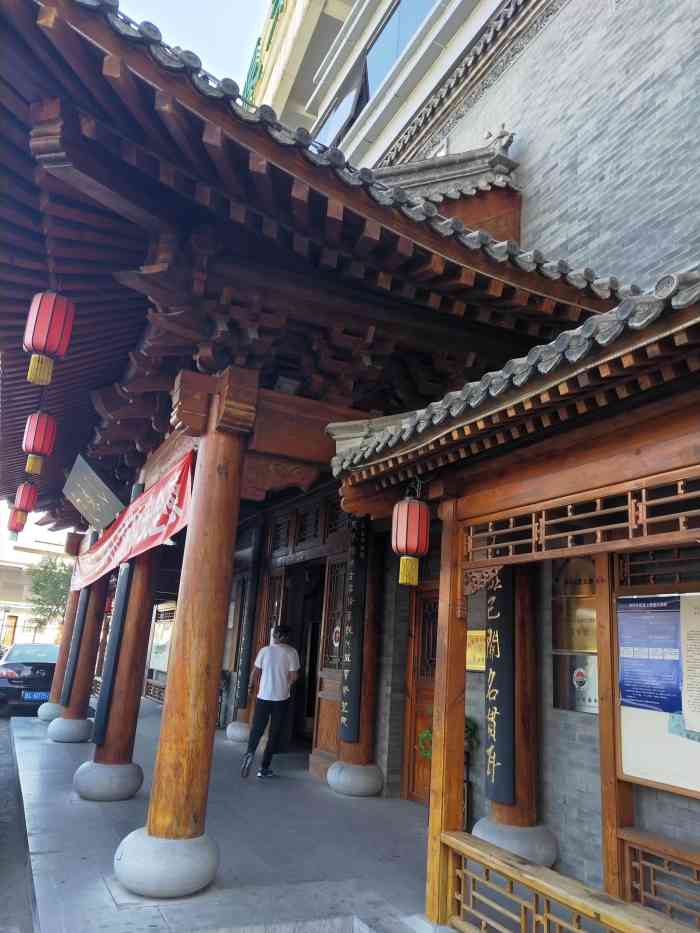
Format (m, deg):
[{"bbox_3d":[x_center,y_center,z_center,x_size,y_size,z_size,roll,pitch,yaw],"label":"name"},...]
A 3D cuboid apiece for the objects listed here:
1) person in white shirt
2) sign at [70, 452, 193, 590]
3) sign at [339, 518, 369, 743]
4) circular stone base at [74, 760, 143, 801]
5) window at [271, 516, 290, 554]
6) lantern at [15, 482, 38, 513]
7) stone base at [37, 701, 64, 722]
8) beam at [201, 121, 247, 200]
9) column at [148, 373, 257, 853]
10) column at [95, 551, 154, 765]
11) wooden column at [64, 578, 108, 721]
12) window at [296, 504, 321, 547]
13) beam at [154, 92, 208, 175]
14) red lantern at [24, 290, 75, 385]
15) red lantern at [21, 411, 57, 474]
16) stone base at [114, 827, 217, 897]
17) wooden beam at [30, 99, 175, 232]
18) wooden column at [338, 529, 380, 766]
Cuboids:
[{"bbox_3d":[-0.965,2.790,7.450,0.530,1.710,0.460,-3,-18,22],"label":"person in white shirt"},{"bbox_3d":[-2.922,0.976,7.523,0.100,0.620,7.600,13,-19,-26],"label":"sign"},{"bbox_3d":[0.029,1.780,6.998,0.120,2.460,0.340,13,-19,-26],"label":"sign"},{"bbox_3d":[-2.281,2.964,5.897,0.625,0.296,0.625,13,-19,-26],"label":"circular stone base"},{"bbox_3d":[-1.135,1.127,10.123,0.058,0.569,0.730,13,-19,-26],"label":"window"},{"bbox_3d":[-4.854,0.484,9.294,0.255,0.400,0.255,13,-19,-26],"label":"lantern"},{"bbox_3d":[-5.078,4.241,10.787,0.600,0.340,0.600,13,-19,-26],"label":"stone base"},{"bbox_3d":[-0.708,-1.744,3.642,0.102,0.117,0.730,3,-2,2],"label":"beam"},{"bbox_3d":[-1.007,0.800,4.354,0.345,3.161,0.345,13,-19,-26],"label":"column"},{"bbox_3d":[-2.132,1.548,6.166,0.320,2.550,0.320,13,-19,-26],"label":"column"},{"bbox_3d":[-3.762,2.107,9.132,0.339,2.993,0.339,13,-19,-26],"label":"wooden column"},{"bbox_3d":[-0.617,0.877,9.216,0.058,0.569,0.730,13,-19,-26],"label":"window"},{"bbox_3d":[-0.838,-1.695,3.188,0.080,0.090,0.560,1,-5,8],"label":"beam"},{"bbox_3d":[-1.959,-0.818,4.002,0.282,0.575,0.282,13,-19,-26],"label":"red lantern"},{"bbox_3d":[-2.968,-0.215,5.906,0.277,0.561,0.277,13,-19,-26],"label":"red lantern"},{"bbox_3d":[-1.112,2.444,3.871,0.625,0.296,0.625,13,-19,-26],"label":"stone base"},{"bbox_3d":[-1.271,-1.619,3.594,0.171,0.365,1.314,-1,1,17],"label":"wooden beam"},{"bbox_3d":[0.177,1.826,7.181,0.339,2.949,0.339,13,-19,-26],"label":"wooden column"}]

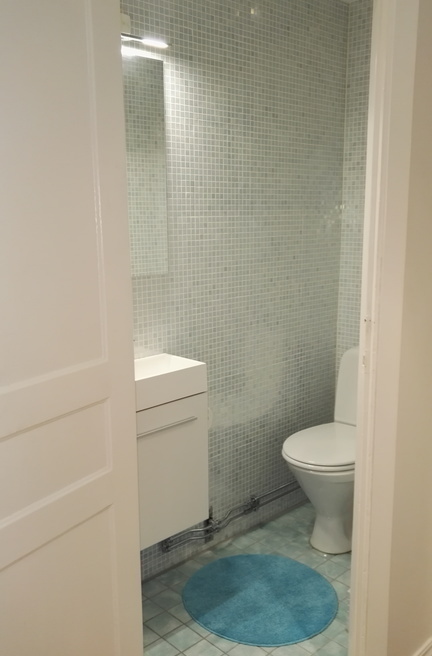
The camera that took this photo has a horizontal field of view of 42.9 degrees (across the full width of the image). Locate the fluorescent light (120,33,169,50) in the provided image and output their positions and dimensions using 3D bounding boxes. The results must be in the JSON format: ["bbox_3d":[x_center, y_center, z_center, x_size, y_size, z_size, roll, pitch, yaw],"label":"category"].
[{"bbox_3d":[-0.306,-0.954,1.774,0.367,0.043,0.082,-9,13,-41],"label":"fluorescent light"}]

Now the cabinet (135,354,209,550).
[{"bbox_3d":[-0.267,0.430,1.954,0.418,0.592,0.241,-9,13,-41],"label":"cabinet"}]

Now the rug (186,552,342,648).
[{"bbox_3d":[0.168,1.023,2.093,0.561,0.015,0.556,-1,10,0],"label":"rug"}]

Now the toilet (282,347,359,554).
[{"bbox_3d":[0.569,0.530,2.526,0.658,0.836,0.393,-9,13,-41],"label":"toilet"}]

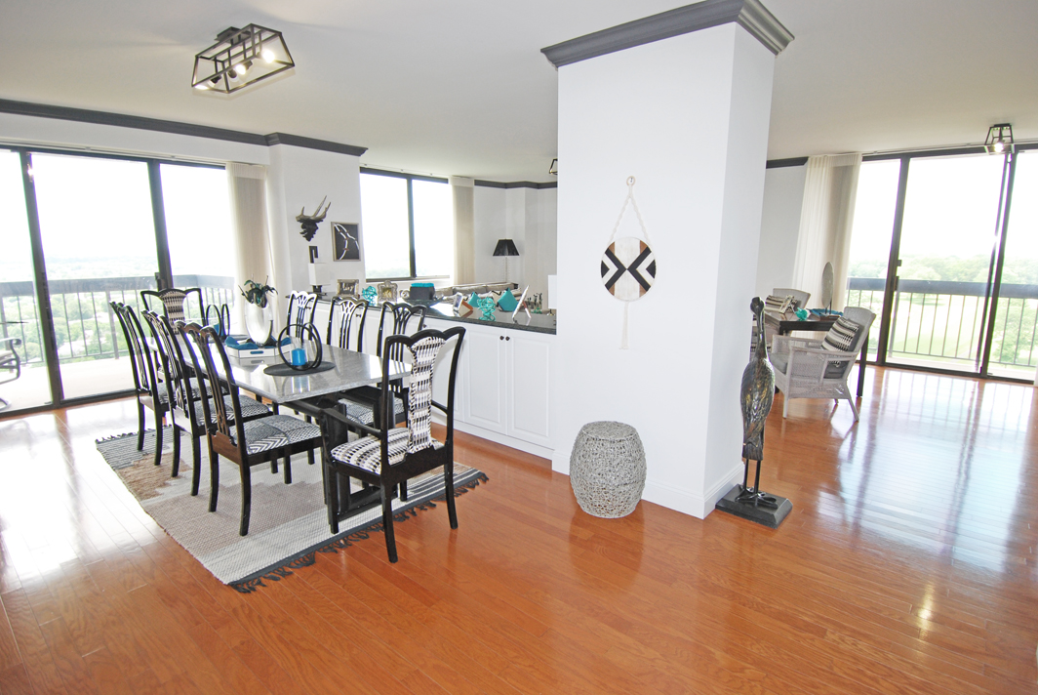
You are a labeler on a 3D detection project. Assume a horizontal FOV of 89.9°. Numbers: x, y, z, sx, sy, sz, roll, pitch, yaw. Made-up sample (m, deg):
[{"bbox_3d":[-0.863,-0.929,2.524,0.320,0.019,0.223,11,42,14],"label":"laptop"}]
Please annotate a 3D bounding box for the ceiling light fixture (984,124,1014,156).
[{"bbox_3d":[4.270,-1.868,4.622,0.190,0.200,0.680,9,14,42],"label":"ceiling light fixture"}]

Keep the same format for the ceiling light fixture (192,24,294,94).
[{"bbox_3d":[-1.460,-1.525,2.713,0.710,0.200,0.200,8,13,38],"label":"ceiling light fixture"}]

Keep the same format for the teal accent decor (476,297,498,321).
[{"bbox_3d":[-0.226,-0.274,3.659,0.130,0.165,0.130,9,14,42],"label":"teal accent decor"}]

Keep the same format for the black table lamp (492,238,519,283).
[{"bbox_3d":[-0.192,-1.197,7.811,0.400,0.850,0.400,0,10,0],"label":"black table lamp"}]

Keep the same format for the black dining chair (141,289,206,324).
[{"bbox_3d":[-2.828,0.071,4.454,0.554,1.067,0.539,9,13,40],"label":"black dining chair"}]

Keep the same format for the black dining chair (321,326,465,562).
[{"bbox_3d":[-0.597,0.413,2.572,0.554,1.067,0.539,9,13,40],"label":"black dining chair"}]

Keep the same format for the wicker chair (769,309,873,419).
[{"bbox_3d":[2.530,0.103,4.398,0.630,0.880,0.600,2,10,11],"label":"wicker chair"}]

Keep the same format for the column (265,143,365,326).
[{"bbox_3d":[-2.147,-0.867,5.610,0.420,2.360,0.870,9,14,42],"label":"column"}]

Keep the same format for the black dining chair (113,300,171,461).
[{"bbox_3d":[-2.315,0.193,3.499,0.490,1.020,0.540,9,14,42],"label":"black dining chair"}]

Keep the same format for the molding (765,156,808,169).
[{"bbox_3d":[3.209,-2.218,6.287,0.520,0.100,0.085,9,14,42],"label":"molding"}]

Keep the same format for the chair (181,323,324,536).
[{"bbox_3d":[-1.412,0.372,2.801,0.493,1.067,0.540,9,13,40],"label":"chair"}]

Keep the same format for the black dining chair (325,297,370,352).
[{"bbox_3d":[-1.417,0.202,3.735,0.493,1.067,0.540,9,13,40],"label":"black dining chair"}]

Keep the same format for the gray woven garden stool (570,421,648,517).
[{"bbox_3d":[0.494,0.666,2.886,0.423,0.456,0.423,0,10,0],"label":"gray woven garden stool"}]

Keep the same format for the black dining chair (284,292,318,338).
[{"bbox_3d":[-1.944,0.120,4.189,0.493,1.067,0.540,9,13,40],"label":"black dining chair"}]

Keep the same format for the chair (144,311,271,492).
[{"bbox_3d":[-1.923,0.293,3.236,0.493,1.067,0.540,9,13,40],"label":"chair"}]

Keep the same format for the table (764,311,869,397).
[{"bbox_3d":[3.066,0.042,5.522,0.826,0.742,0.840,2,10,9],"label":"table"}]

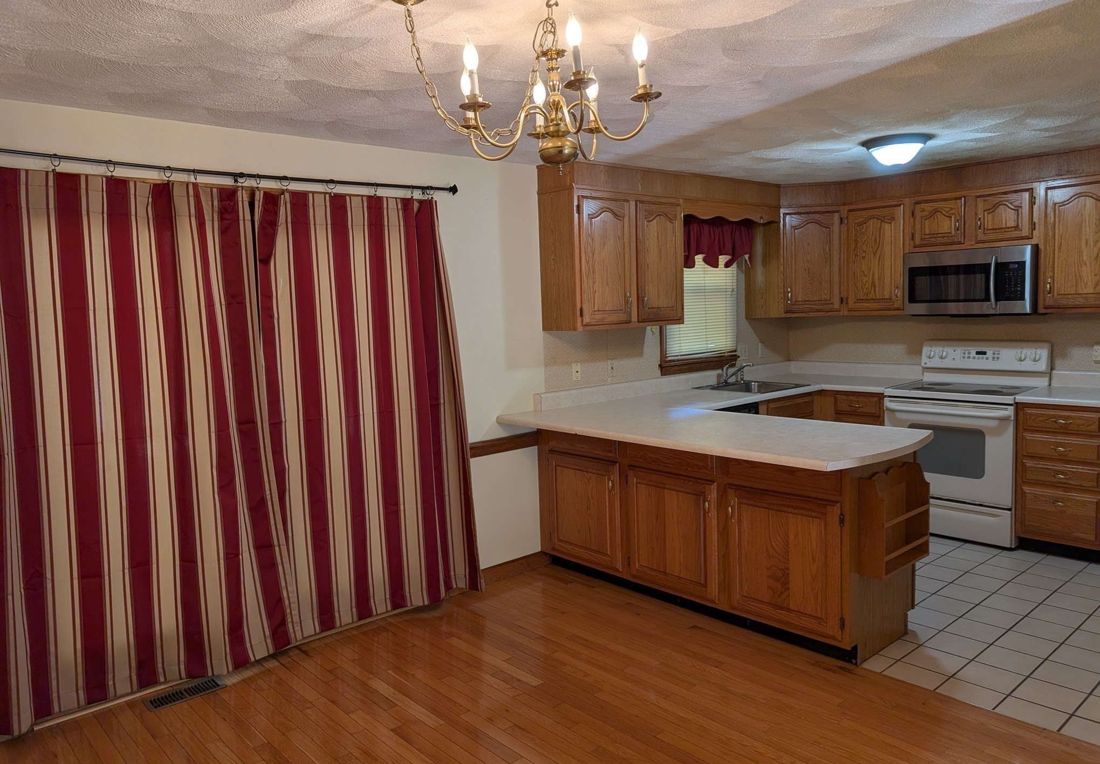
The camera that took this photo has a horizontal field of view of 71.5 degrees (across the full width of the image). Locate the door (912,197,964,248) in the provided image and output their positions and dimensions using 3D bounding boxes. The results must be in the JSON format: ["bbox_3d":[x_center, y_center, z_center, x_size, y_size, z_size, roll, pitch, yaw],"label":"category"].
[{"bbox_3d":[2.521,-1.029,4.948,0.030,0.292,0.317,-7,8,-40],"label":"door"}]

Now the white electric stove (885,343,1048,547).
[{"bbox_3d":[2.693,0.359,4.961,0.680,1.190,0.764,-7,8,-41],"label":"white electric stove"}]

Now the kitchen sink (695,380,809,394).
[{"bbox_3d":[1.422,0.123,5.385,0.630,0.182,0.560,-7,8,-41],"label":"kitchen sink"}]

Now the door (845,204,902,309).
[{"bbox_3d":[2.253,-0.847,5.289,0.030,0.703,0.400,-7,8,-40],"label":"door"}]

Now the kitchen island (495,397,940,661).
[{"bbox_3d":[0.761,0.667,3.920,0.920,0.916,2.020,-7,8,-41],"label":"kitchen island"}]

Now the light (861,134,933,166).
[{"bbox_3d":[1.809,-1.189,3.979,0.350,0.144,0.350,-7,8,-41],"label":"light"}]

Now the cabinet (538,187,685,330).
[{"bbox_3d":[0.404,-0.724,4.639,0.932,0.782,0.325,-7,8,-41],"label":"cabinet"}]

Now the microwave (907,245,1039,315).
[{"bbox_3d":[2.769,-0.651,4.962,0.400,0.405,0.754,-7,8,-41],"label":"microwave"}]

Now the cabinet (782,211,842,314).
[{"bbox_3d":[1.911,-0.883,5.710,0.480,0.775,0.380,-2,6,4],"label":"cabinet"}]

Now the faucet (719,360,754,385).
[{"bbox_3d":[1.343,-0.053,5.473,0.160,0.160,0.255,-7,8,-41],"label":"faucet"}]

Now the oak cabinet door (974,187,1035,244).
[{"bbox_3d":[2.769,-1.009,4.661,0.030,0.292,0.318,-7,8,-40],"label":"oak cabinet door"}]

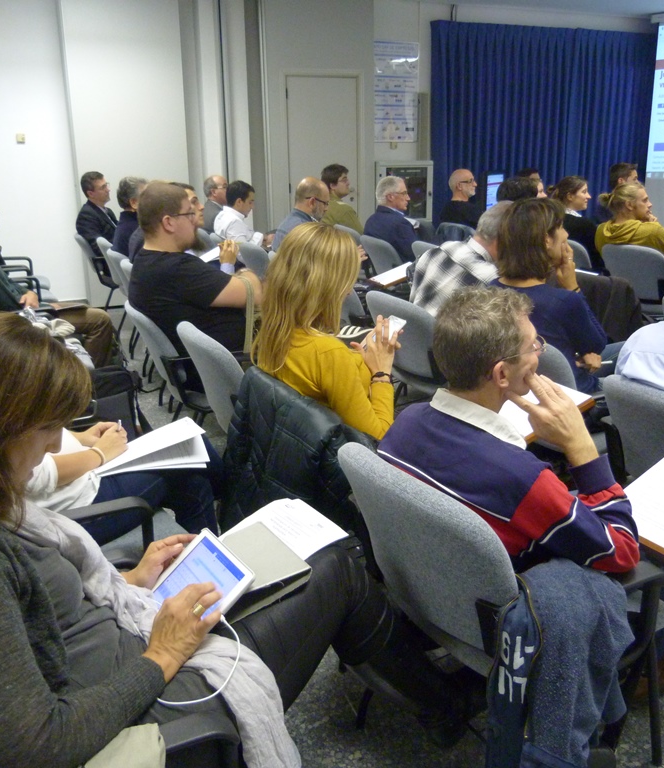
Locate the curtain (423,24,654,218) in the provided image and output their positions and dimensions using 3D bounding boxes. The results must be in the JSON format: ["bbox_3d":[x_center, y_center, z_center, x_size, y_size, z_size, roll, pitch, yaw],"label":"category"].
[{"bbox_3d":[2.434,-2.619,8.370,2.850,2.580,0.180,-7,18,-19],"label":"curtain"}]

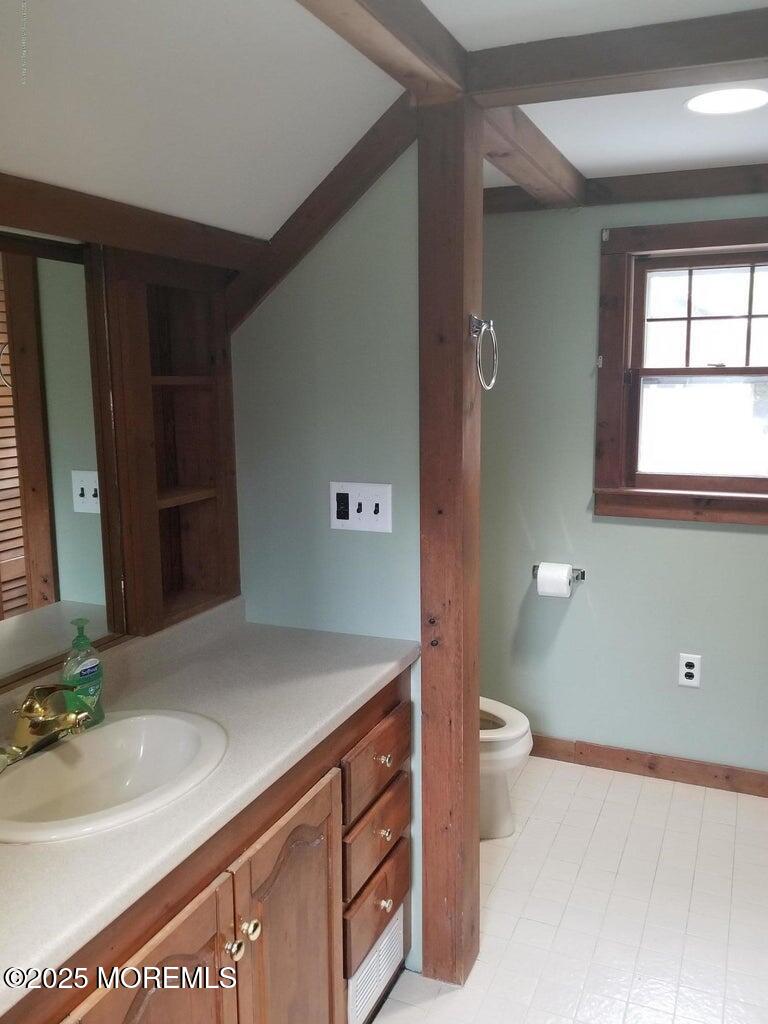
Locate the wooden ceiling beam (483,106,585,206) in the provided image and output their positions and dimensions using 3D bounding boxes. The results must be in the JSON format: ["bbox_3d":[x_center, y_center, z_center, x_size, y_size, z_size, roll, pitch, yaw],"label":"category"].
[{"bbox_3d":[0.391,-0.975,2.086,0.108,0.090,0.980,4,11,24],"label":"wooden ceiling beam"}]

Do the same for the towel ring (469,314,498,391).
[{"bbox_3d":[0.218,-0.342,1.658,0.052,0.160,0.152,4,11,24],"label":"towel ring"}]

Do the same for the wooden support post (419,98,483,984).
[{"bbox_3d":[0.159,0.156,1.790,0.106,2.030,0.122,4,11,24],"label":"wooden support post"}]

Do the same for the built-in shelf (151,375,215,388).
[{"bbox_3d":[-0.500,-0.298,1.748,0.120,0.020,0.220,4,11,24],"label":"built-in shelf"}]

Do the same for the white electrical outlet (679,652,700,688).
[{"bbox_3d":[1.091,0.567,2.741,0.070,0.115,0.010,4,11,24],"label":"white electrical outlet"}]

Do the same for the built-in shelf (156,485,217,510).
[{"bbox_3d":[-0.499,-0.034,1.790,0.120,0.020,0.220,4,11,24],"label":"built-in shelf"}]

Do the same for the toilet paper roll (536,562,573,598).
[{"bbox_3d":[0.629,0.251,2.818,0.105,0.120,0.120,4,11,24],"label":"toilet paper roll"}]

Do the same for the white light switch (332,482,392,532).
[{"bbox_3d":[-0.052,-0.010,1.782,0.161,0.113,0.016,4,11,24],"label":"white light switch"}]

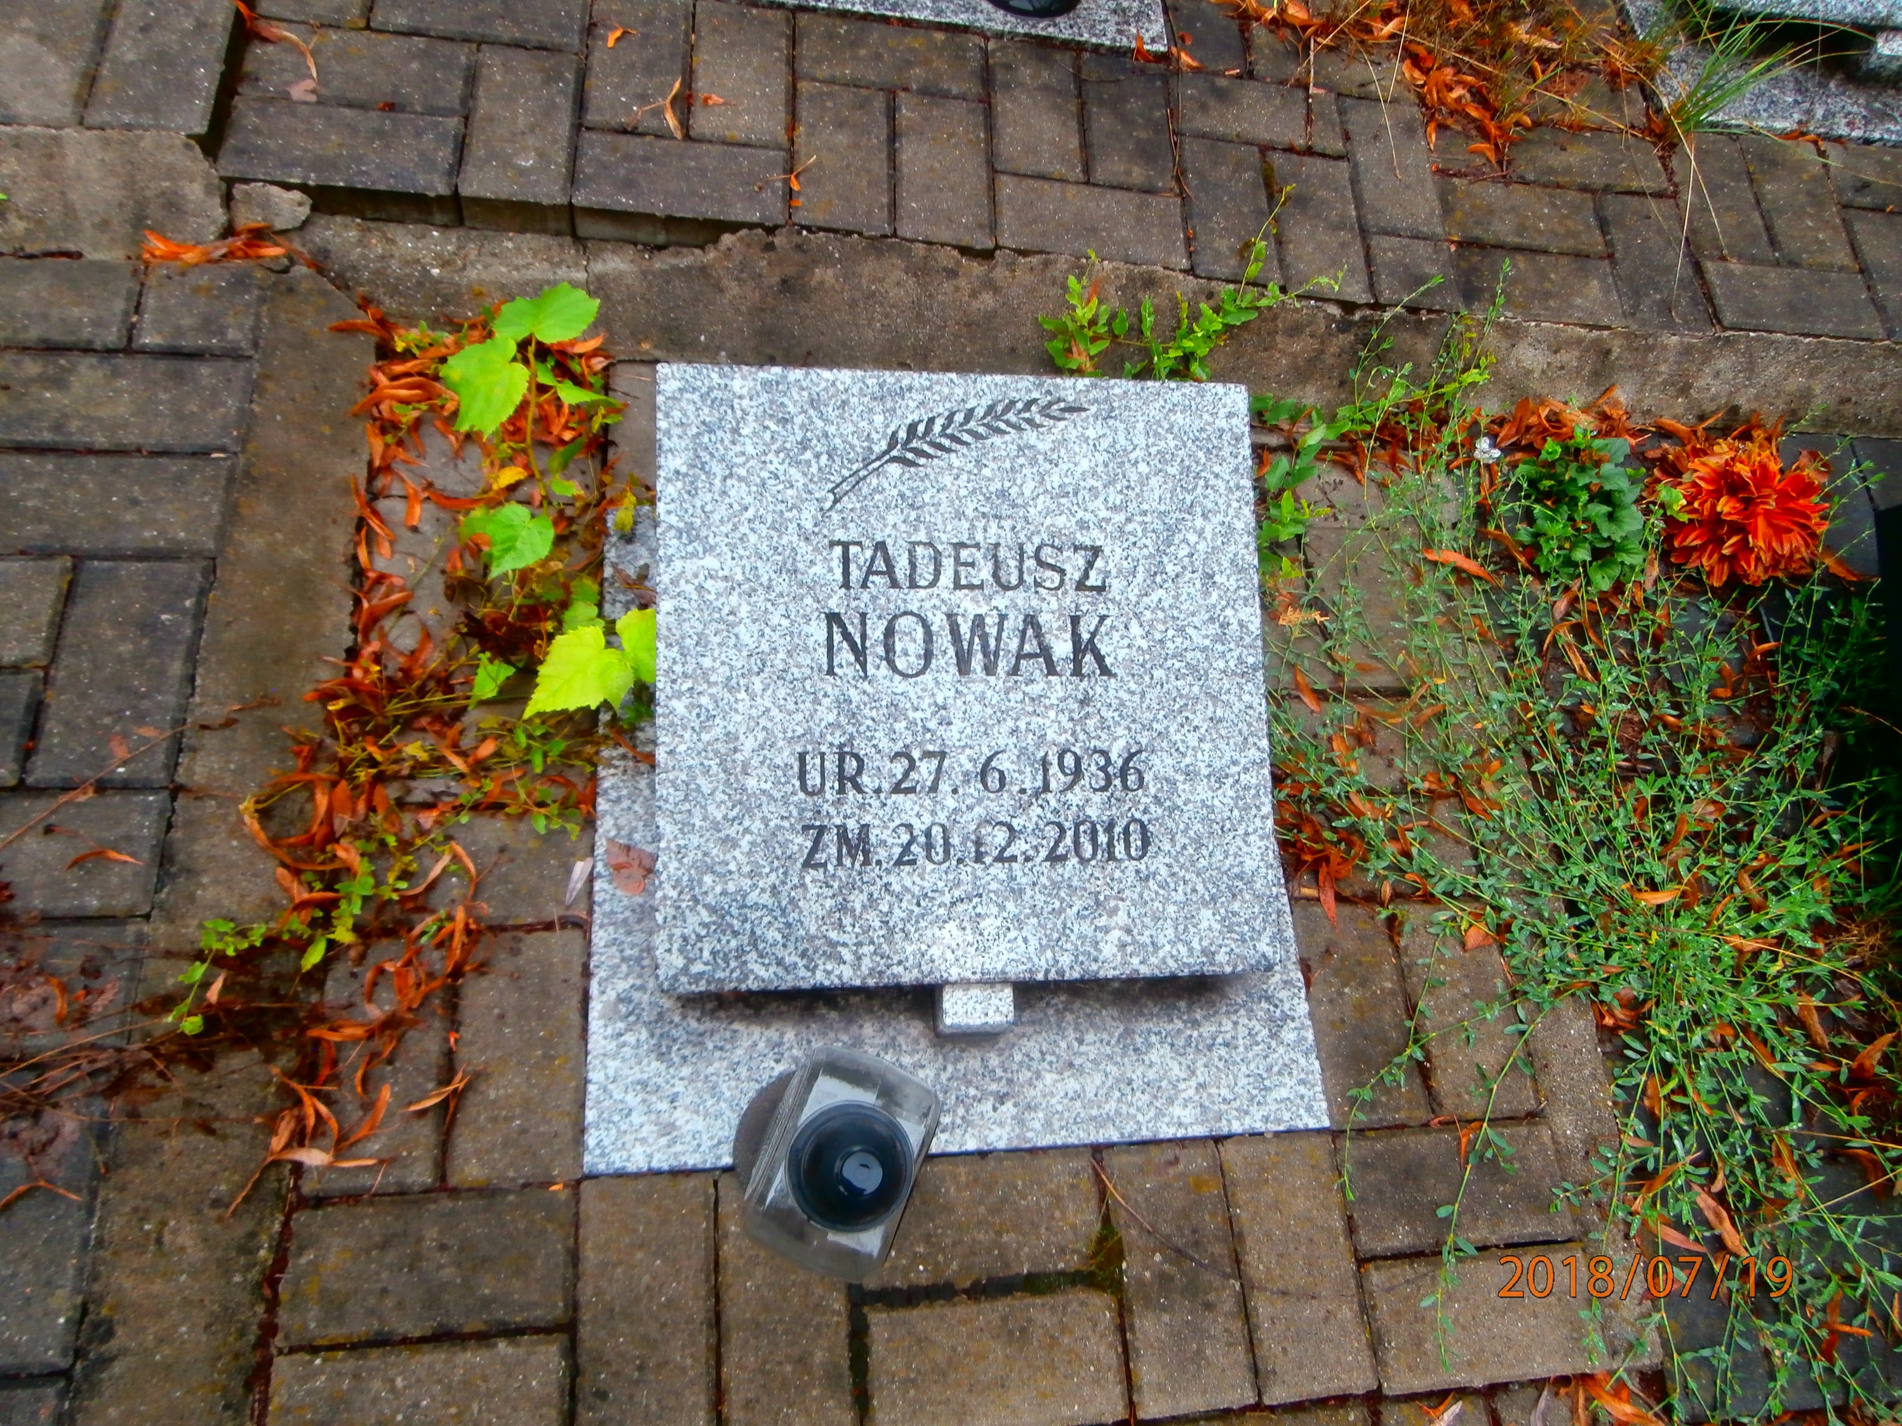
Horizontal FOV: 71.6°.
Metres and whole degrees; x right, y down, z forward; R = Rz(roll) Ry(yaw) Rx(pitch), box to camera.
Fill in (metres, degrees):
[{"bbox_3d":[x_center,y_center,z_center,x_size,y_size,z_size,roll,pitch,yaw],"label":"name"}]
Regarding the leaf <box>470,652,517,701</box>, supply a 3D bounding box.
[{"bbox_3d":[-0.396,-0.031,1.138,0.036,0.015,0.046,32,70,-3],"label":"leaf"}]

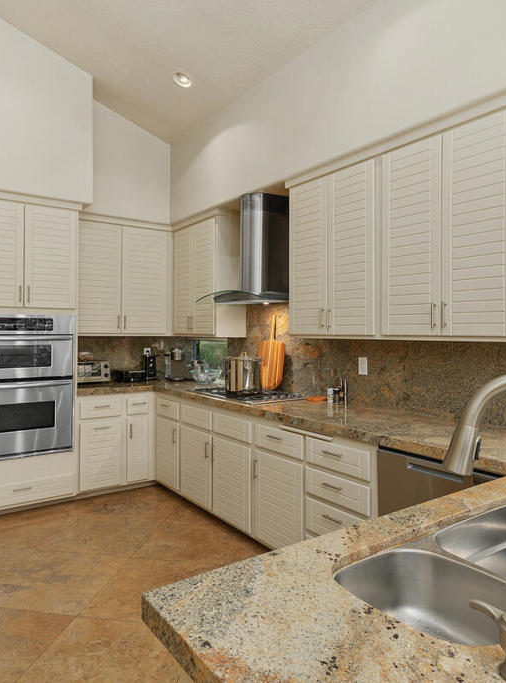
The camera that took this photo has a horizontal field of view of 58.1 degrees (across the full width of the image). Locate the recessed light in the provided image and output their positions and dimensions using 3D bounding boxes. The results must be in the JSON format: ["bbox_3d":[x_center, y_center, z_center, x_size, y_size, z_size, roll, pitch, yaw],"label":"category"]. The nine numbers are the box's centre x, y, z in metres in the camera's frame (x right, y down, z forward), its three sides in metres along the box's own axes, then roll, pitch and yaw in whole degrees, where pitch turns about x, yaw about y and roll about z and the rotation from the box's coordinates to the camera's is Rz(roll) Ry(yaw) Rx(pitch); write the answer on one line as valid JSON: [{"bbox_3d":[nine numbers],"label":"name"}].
[{"bbox_3d":[-0.536,-2.009,3.484,0.165,0.050,0.165,13,-9,0],"label":"recessed light"}]

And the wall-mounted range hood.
[{"bbox_3d":[0.032,-0.704,3.555,0.500,0.820,0.910,0,1,-38],"label":"wall-mounted range hood"}]

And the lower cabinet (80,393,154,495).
[{"bbox_3d":[-1.328,0.850,4.147,0.650,0.800,0.600,0,1,-34],"label":"lower cabinet"}]

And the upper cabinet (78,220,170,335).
[{"bbox_3d":[-1.223,-0.553,4.295,0.871,1.002,0.320,0,1,-33],"label":"upper cabinet"}]

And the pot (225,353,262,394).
[{"bbox_3d":[-0.073,0.232,3.453,0.270,0.280,0.290,0,1,-2],"label":"pot"}]

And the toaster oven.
[{"bbox_3d":[-1.569,0.278,4.276,0.370,0.220,0.270,0,1,-33],"label":"toaster oven"}]

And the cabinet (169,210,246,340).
[{"bbox_3d":[-0.413,-0.554,4.186,0.310,1.024,0.776,0,1,-37],"label":"cabinet"}]

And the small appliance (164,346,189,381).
[{"bbox_3d":[-0.771,0.223,4.623,0.220,0.330,0.260,0,1,-7],"label":"small appliance"}]

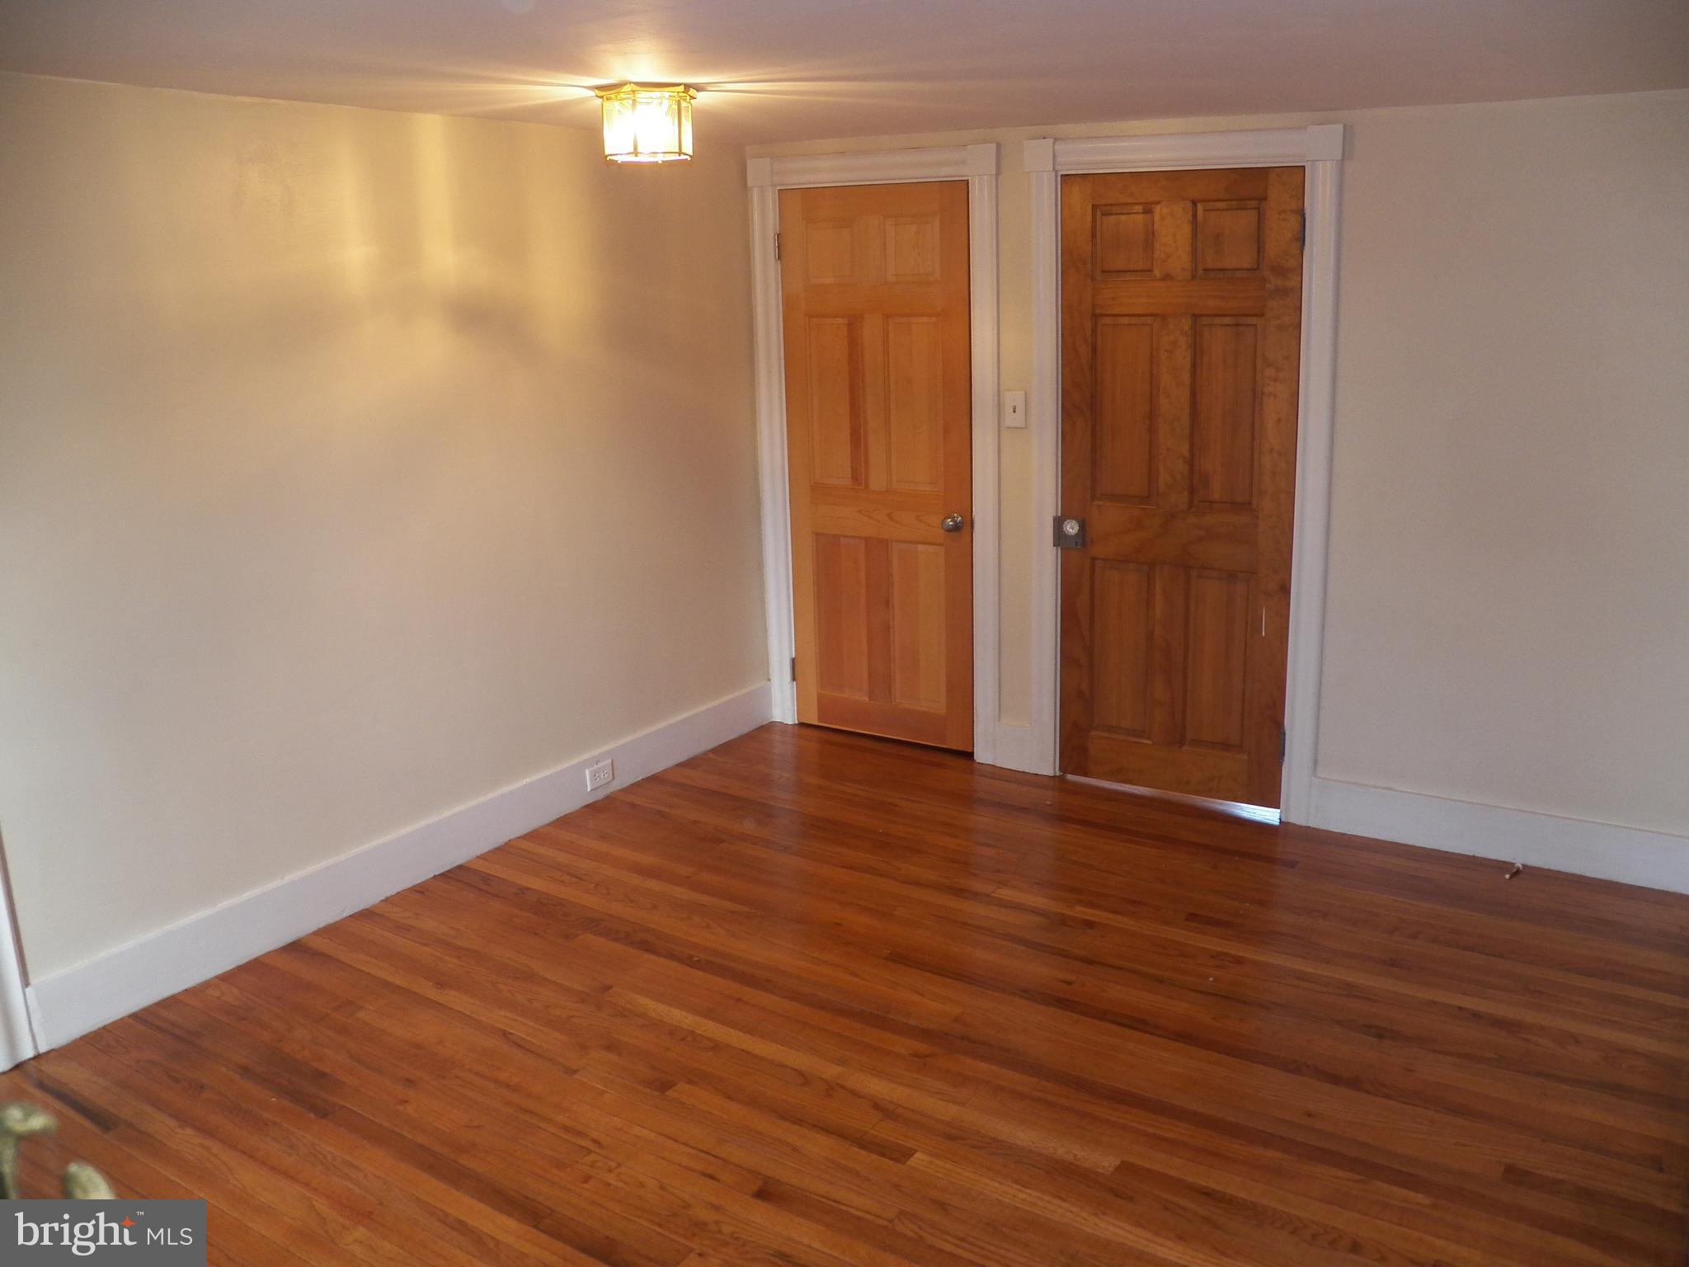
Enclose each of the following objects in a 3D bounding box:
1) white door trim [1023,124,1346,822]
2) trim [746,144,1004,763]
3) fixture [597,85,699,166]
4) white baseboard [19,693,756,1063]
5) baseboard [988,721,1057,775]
[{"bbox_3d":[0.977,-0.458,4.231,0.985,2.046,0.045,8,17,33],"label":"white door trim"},{"bbox_3d":[0.098,-0.587,4.810,0.987,2.062,0.045,8,17,33],"label":"trim"},{"bbox_3d":[-0.466,-1.207,3.240,0.235,0.165,0.235,8,17,33],"label":"fixture"},{"bbox_3d":[-1.082,0.575,4.227,0.025,0.170,2.755,8,17,33],"label":"white baseboard"},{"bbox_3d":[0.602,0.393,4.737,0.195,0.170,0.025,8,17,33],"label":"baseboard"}]

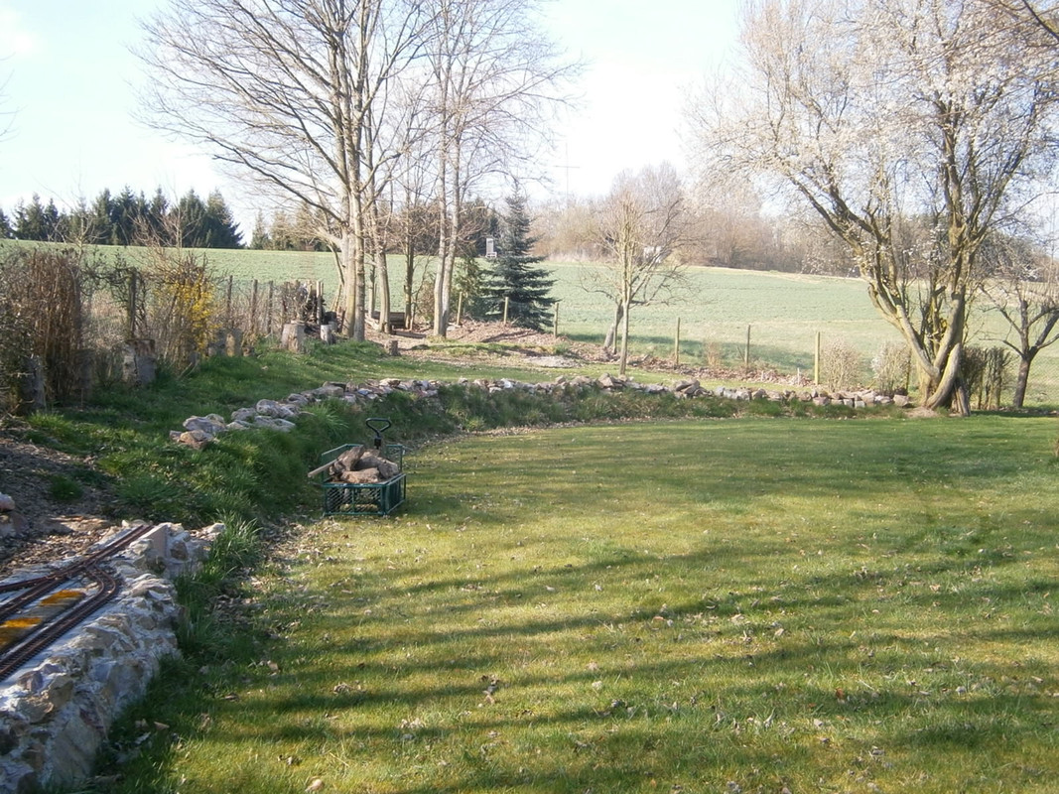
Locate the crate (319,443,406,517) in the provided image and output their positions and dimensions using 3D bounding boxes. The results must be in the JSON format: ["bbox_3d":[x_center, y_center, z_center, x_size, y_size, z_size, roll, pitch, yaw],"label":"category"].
[{"bbox_3d":[-1.404,0.709,9.471,0.540,0.490,0.950,0,3,3],"label":"crate"}]

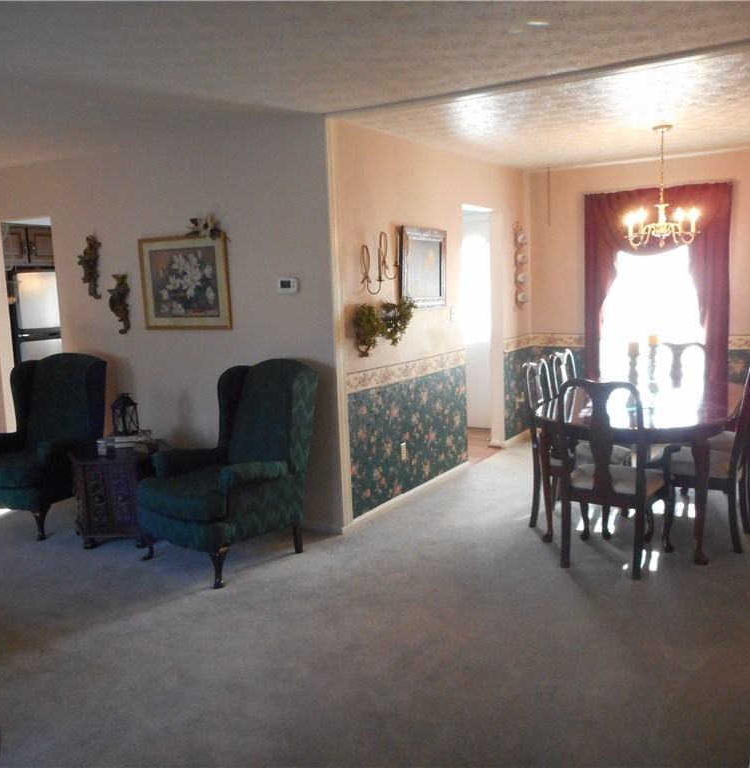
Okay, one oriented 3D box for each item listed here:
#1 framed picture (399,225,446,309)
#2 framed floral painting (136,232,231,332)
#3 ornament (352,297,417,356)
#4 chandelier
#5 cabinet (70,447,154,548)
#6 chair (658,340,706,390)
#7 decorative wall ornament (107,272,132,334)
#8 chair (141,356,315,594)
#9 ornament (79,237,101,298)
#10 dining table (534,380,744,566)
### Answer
[{"bbox_3d":[0.347,-0.814,5.168,0.045,0.549,0.593,3,10,32],"label":"framed picture"},{"bbox_3d":[-1.272,-0.667,4.908,0.816,0.617,0.030,3,10,32],"label":"framed floral painting"},{"bbox_3d":[0.069,-0.368,4.644,0.180,0.334,0.486,3,10,32],"label":"ornament"},{"bbox_3d":[1.865,-1.273,4.791,0.470,0.770,0.470,3,10,32],"label":"chandelier"},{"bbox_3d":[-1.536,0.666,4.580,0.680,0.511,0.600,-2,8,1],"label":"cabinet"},{"bbox_3d":[2.050,0.219,5.162,0.570,1.000,0.580,3,10,32],"label":"chair"},{"bbox_3d":[-1.785,-0.549,5.141,0.170,0.420,0.080,3,10,32],"label":"decorative wall ornament"},{"bbox_3d":[-0.824,0.429,4.114,0.760,1.070,0.800,5,11,40],"label":"chair"},{"bbox_3d":[-2.090,-0.850,5.417,0.175,0.440,0.085,4,10,33],"label":"ornament"},{"bbox_3d":[1.678,0.452,4.563,1.029,0.745,2.006,3,10,32],"label":"dining table"}]

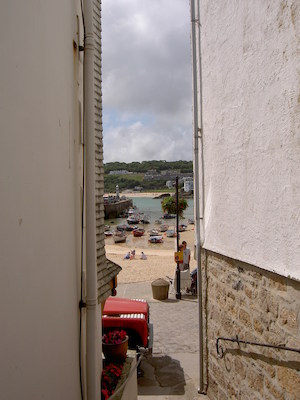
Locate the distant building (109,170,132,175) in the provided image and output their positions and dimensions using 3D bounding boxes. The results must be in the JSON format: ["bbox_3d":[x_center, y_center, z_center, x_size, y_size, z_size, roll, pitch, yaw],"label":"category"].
[{"bbox_3d":[-72.000,-67.000,960.000,57.000,10.000,15.000,-1,1,-3],"label":"distant building"}]

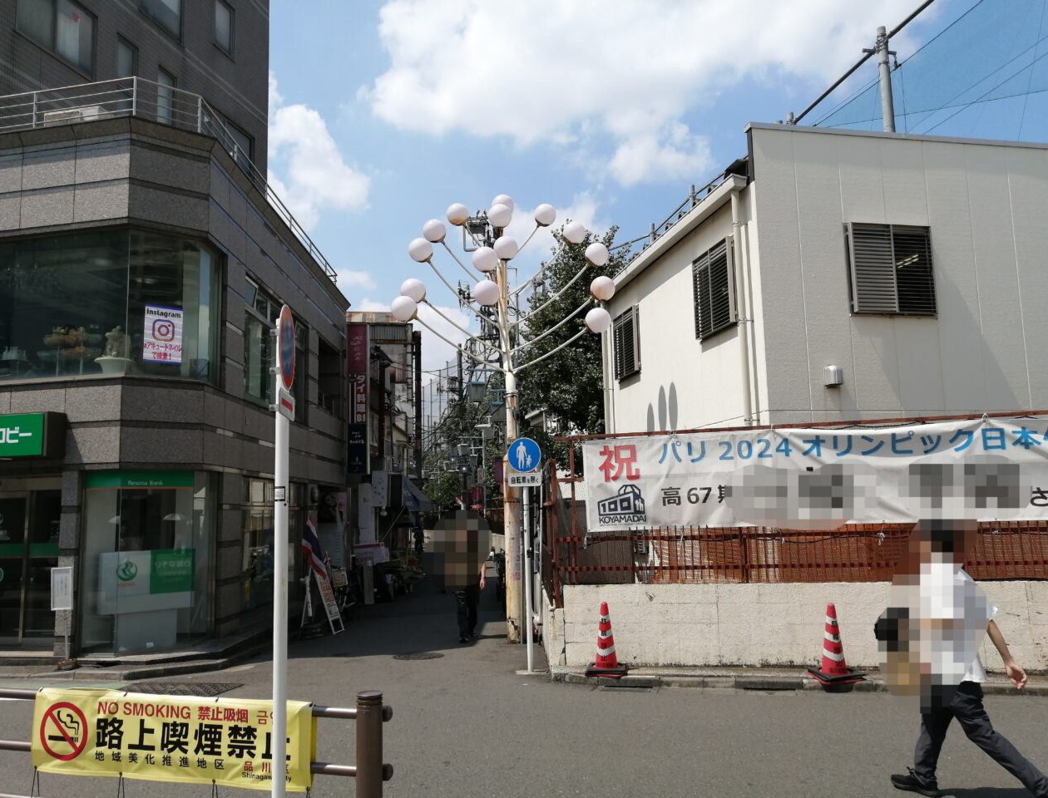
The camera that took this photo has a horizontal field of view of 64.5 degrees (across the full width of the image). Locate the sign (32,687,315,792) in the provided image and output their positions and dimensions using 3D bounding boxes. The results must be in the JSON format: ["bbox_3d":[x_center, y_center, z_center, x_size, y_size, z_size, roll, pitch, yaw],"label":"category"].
[{"bbox_3d":[-1.689,1.589,3.909,1.540,0.390,0.070,-3,-7,16],"label":"sign"}]

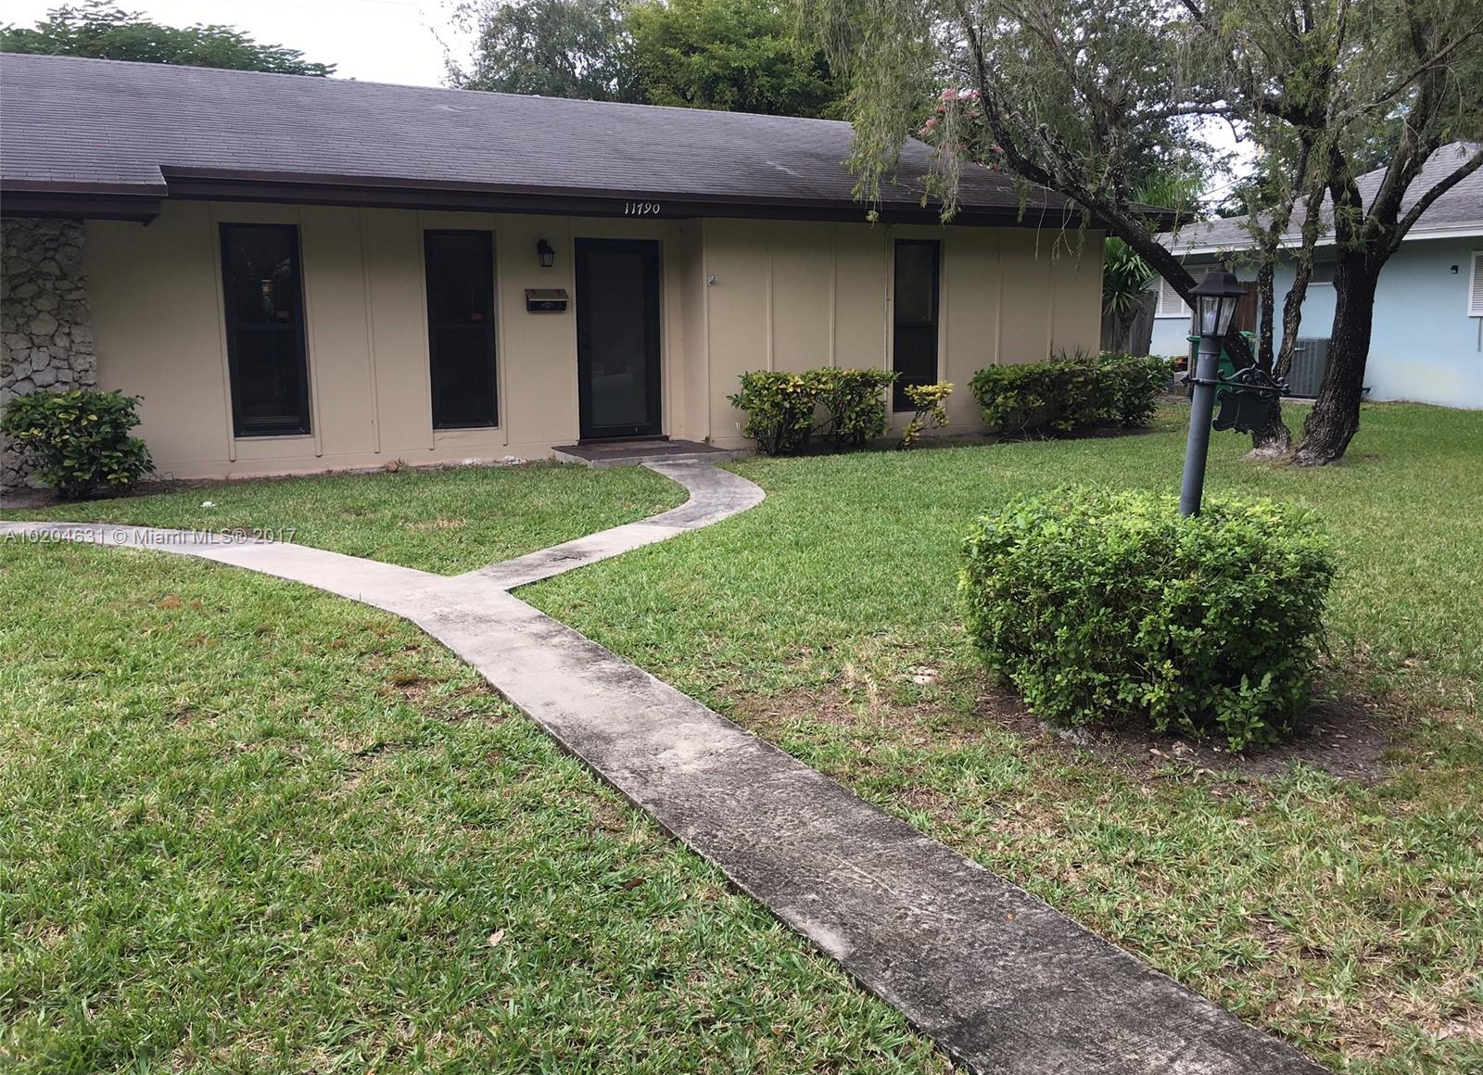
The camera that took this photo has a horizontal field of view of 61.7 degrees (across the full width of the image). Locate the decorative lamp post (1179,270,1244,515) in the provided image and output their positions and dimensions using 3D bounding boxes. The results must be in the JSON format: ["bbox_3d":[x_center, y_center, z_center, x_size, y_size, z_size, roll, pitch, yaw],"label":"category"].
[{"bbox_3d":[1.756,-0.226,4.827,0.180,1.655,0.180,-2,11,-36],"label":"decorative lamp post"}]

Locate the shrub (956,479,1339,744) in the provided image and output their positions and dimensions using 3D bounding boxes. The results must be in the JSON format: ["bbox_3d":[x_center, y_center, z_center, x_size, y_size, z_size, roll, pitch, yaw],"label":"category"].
[{"bbox_3d":[1.581,0.246,4.929,1.380,0.720,1.320,2,9,18],"label":"shrub"}]

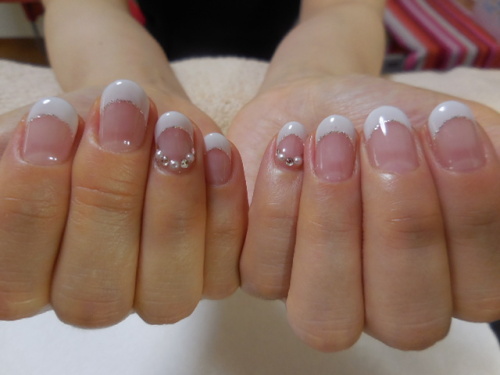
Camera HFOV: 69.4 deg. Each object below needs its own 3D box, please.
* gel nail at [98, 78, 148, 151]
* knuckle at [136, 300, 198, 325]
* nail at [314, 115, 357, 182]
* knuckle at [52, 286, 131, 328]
[{"bbox_3d":[-0.032,-0.018,0.092,0.012,0.021,0.004,0,-13,-12],"label":"gel nail"},{"bbox_3d":[-0.020,0.031,0.090,0.015,0.007,0.009,3,0,-7],"label":"knuckle"},{"bbox_3d":[0.021,-0.010,0.091,0.011,0.018,0.004,0,-12,9],"label":"nail"},{"bbox_3d":[-0.039,0.030,0.090,0.018,0.010,0.010,6,-1,-12],"label":"knuckle"}]

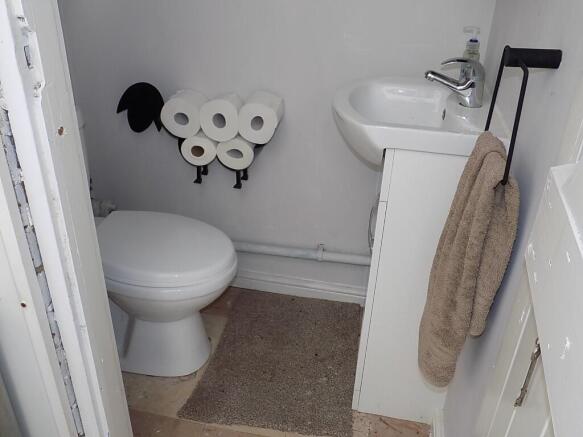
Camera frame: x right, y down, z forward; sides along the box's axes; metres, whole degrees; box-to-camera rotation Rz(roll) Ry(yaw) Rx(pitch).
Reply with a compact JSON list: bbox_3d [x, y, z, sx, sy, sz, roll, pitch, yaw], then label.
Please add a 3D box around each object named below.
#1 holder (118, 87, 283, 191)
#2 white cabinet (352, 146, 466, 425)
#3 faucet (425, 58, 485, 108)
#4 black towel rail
[{"bbox_3d":[-0.318,-0.257,1.628,0.585,0.307,0.119,8,28,10],"label":"holder"},{"bbox_3d":[0.345,0.107,1.415,0.240,0.771,0.449,8,28,10],"label":"white cabinet"},{"bbox_3d":[0.379,-0.316,1.163,0.145,0.112,0.054,8,28,10],"label":"faucet"},{"bbox_3d":[0.342,-0.165,0.741,0.079,0.170,0.232,8,28,10],"label":"black towel rail"}]

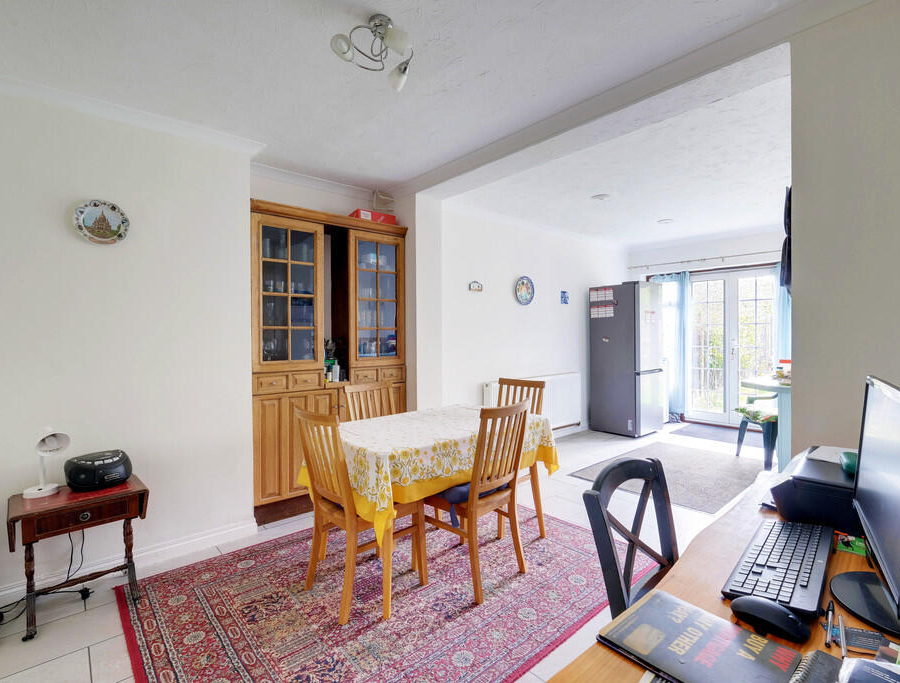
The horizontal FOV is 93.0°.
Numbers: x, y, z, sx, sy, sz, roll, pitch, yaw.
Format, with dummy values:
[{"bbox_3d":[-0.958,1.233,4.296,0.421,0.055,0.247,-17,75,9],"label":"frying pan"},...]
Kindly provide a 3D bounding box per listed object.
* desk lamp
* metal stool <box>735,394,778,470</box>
[{"bbox_3d":[-1.836,0.546,1.954,0.150,0.295,0.125,0,1,22],"label":"desk lamp"},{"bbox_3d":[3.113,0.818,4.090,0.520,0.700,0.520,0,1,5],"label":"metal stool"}]

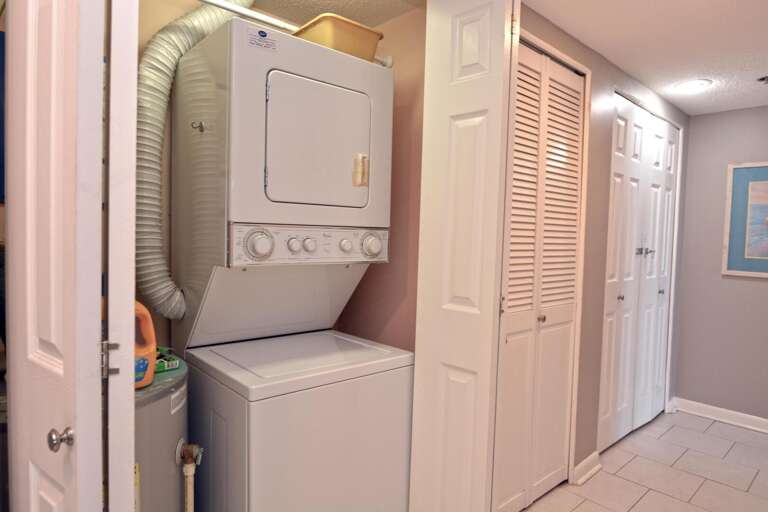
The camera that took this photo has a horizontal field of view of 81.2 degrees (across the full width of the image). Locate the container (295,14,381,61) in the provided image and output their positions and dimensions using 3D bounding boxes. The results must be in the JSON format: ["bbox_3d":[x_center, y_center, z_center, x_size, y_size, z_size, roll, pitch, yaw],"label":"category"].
[{"bbox_3d":[-0.207,-0.752,1.708,0.265,0.150,0.320,-1,3,-42],"label":"container"}]

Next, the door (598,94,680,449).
[{"bbox_3d":[1.685,0.114,2.947,1.155,2.050,0.040,-1,3,-42],"label":"door"}]

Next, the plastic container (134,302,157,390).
[{"bbox_3d":[-0.736,0.205,1.220,0.213,0.312,0.110,-1,3,-42],"label":"plastic container"}]

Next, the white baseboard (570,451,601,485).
[{"bbox_3d":[1.105,1.122,2.393,0.303,0.090,0.030,-1,3,-42],"label":"white baseboard"}]

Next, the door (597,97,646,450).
[{"bbox_3d":[1.456,0.117,2.745,0.543,2.050,0.040,-1,3,-42],"label":"door"}]

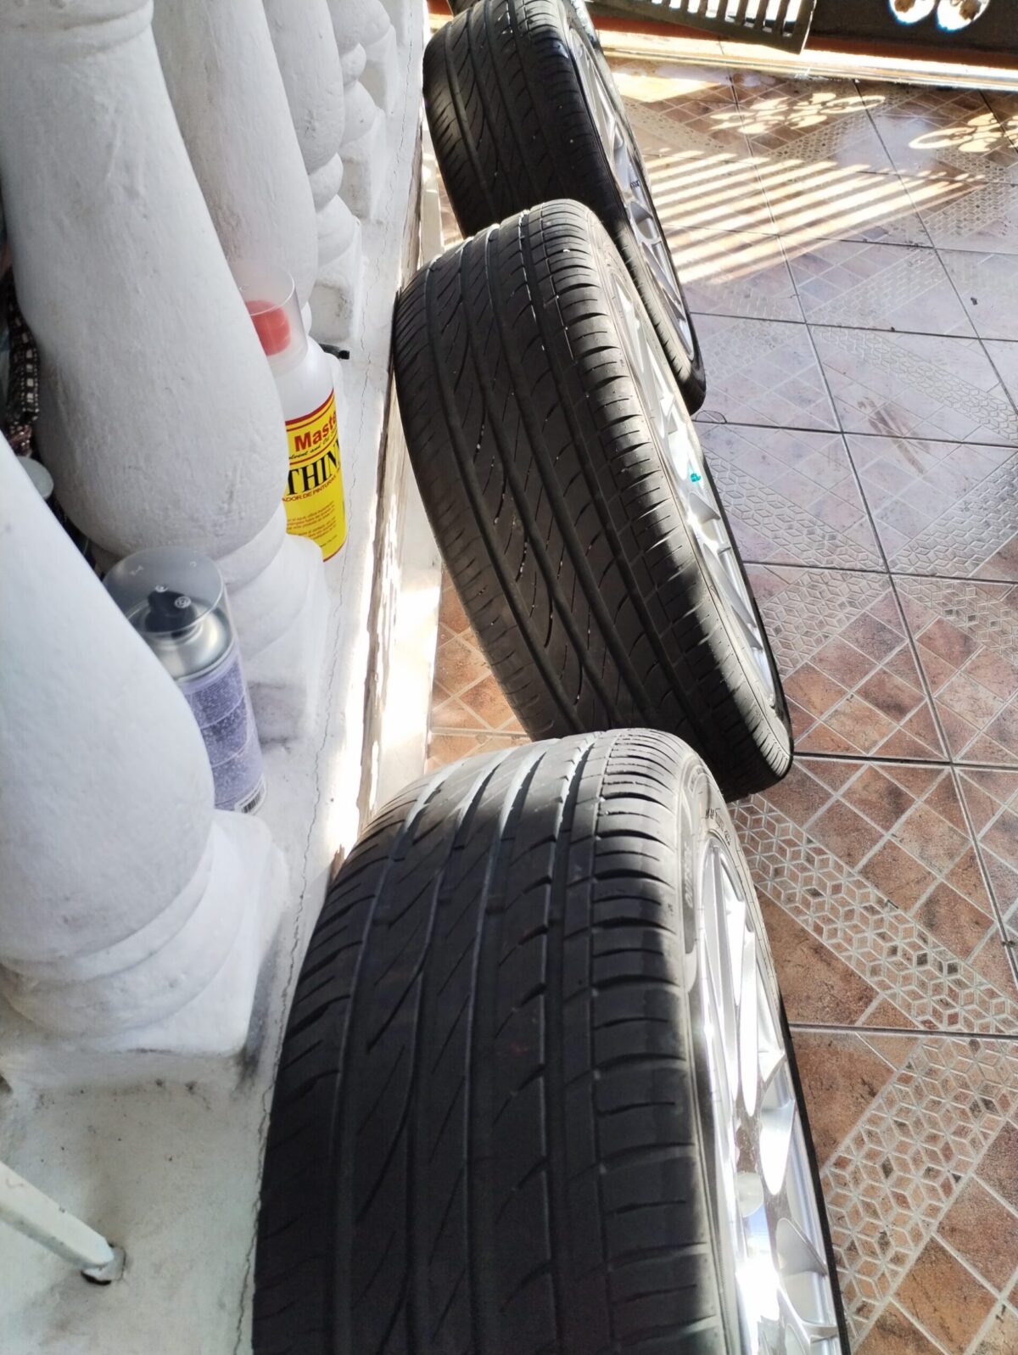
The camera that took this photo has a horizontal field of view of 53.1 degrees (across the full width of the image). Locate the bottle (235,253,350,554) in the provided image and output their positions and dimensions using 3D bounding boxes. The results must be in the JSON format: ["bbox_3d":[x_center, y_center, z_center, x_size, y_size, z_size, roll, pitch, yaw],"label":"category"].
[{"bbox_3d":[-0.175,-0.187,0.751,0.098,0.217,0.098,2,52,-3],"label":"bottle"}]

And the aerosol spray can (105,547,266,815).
[{"bbox_3d":[-0.186,0.014,0.607,0.063,0.194,0.063,2,52,-3],"label":"aerosol spray can"}]

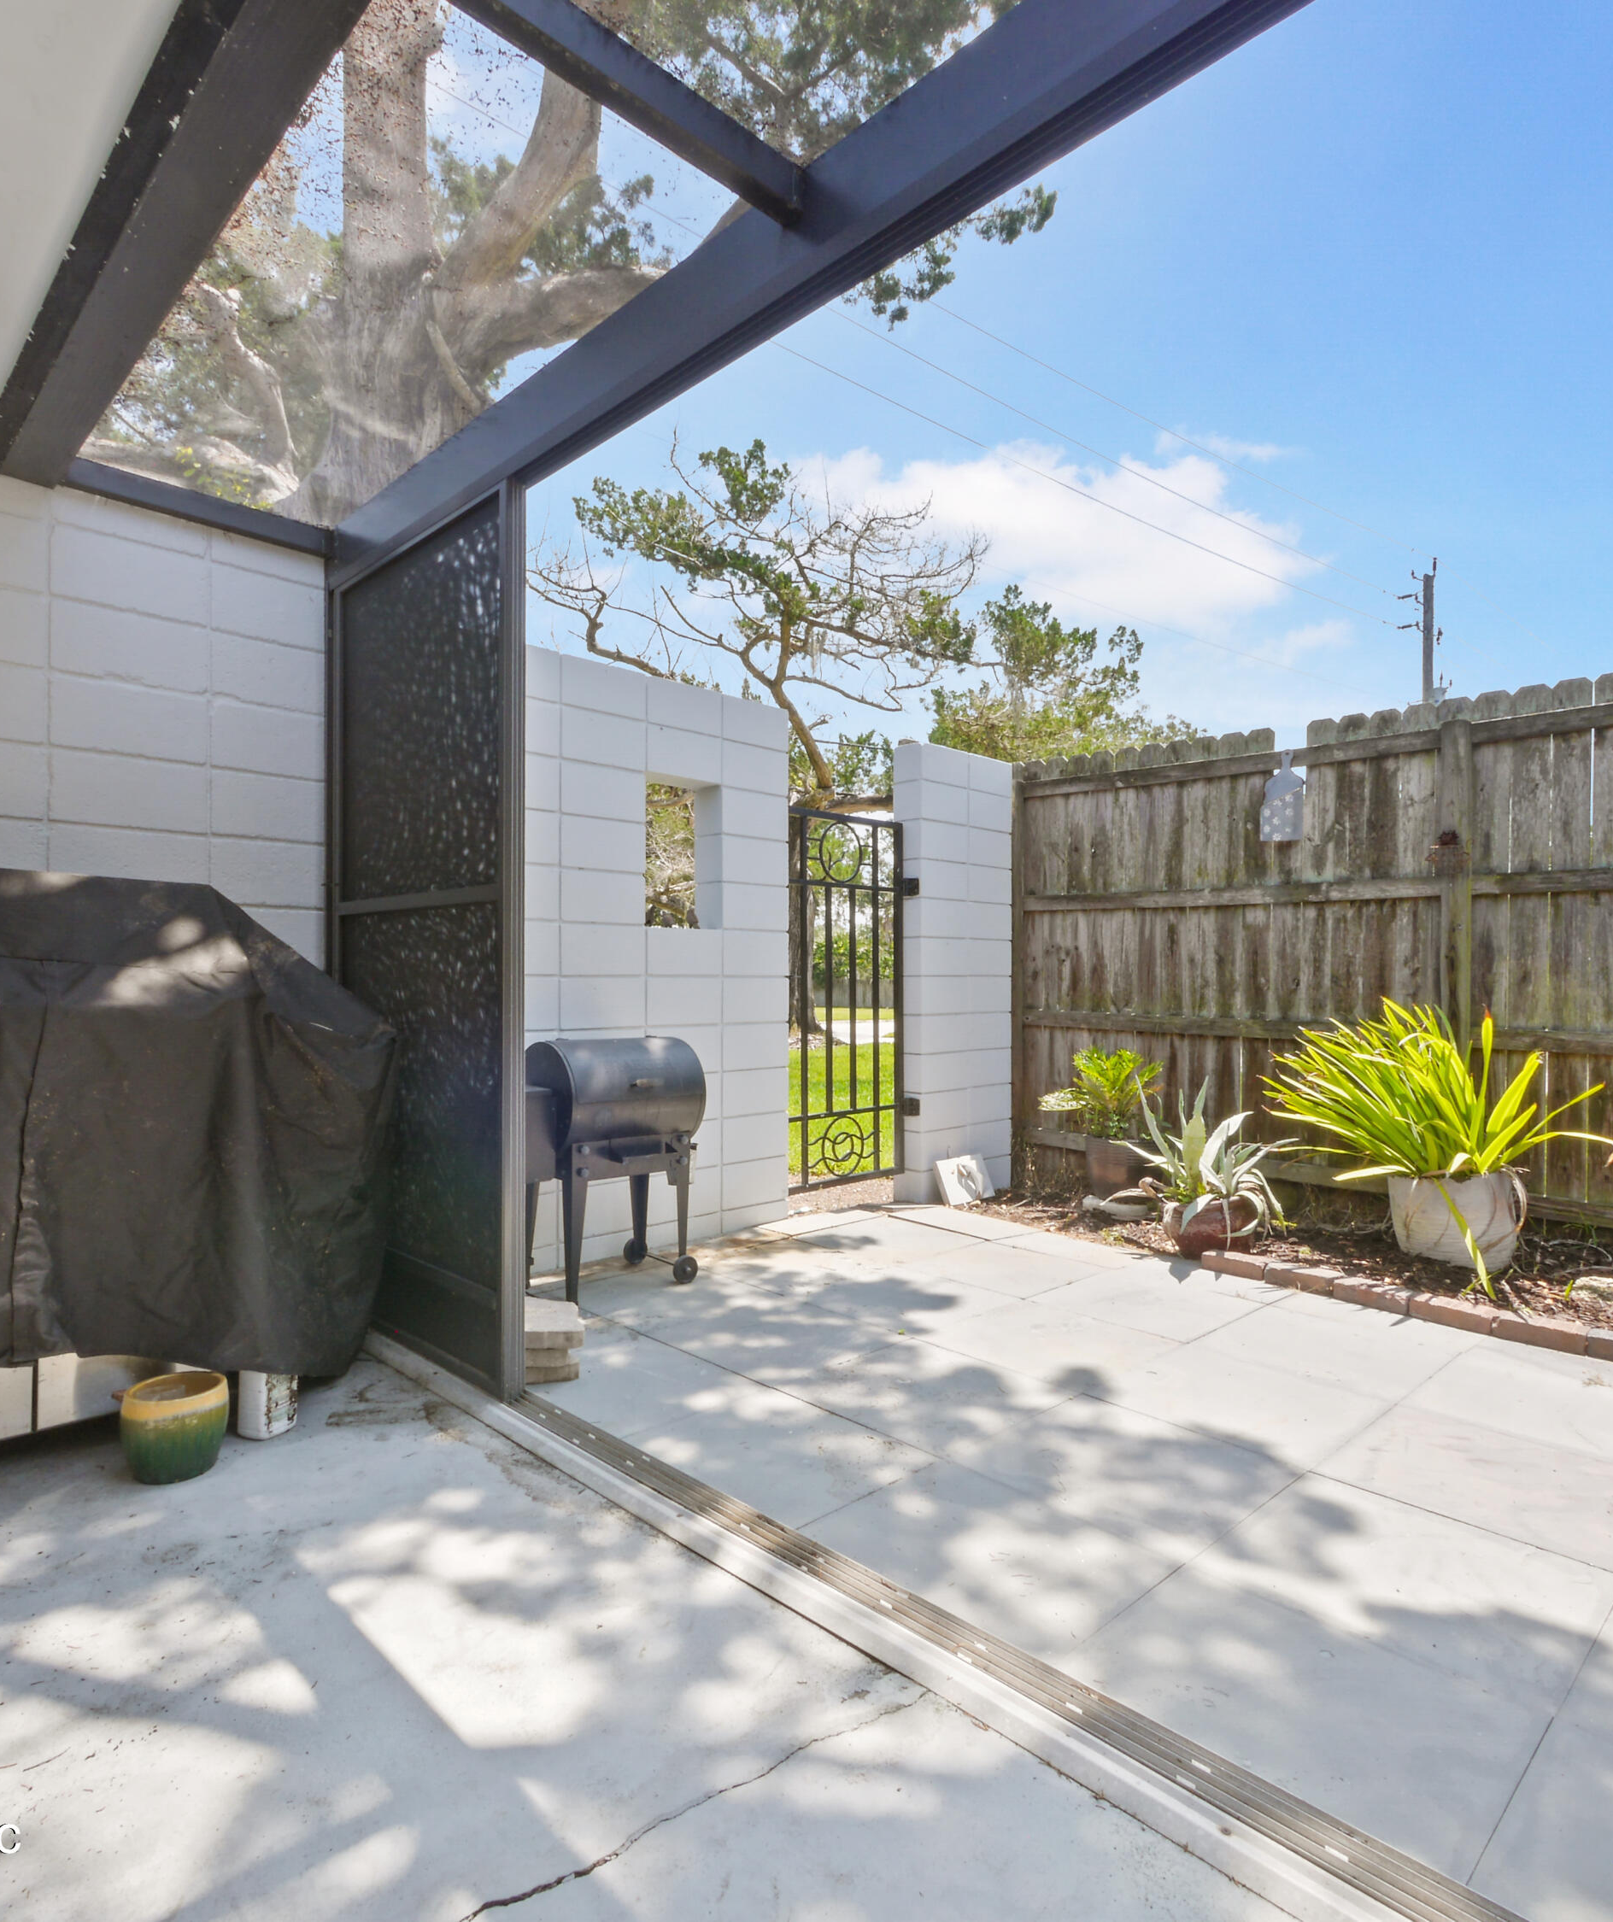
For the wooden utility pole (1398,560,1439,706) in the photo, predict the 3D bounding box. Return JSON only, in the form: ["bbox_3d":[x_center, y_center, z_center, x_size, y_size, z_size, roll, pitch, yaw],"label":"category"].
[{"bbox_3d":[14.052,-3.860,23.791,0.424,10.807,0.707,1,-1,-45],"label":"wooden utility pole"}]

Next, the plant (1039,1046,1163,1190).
[{"bbox_3d":[1.472,0.809,5.120,0.545,0.788,0.586,1,-1,-45],"label":"plant"}]

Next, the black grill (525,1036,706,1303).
[{"bbox_3d":[-0.823,0.707,3.591,0.475,0.909,0.909,-1,-1,45],"label":"black grill"}]

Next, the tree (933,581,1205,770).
[{"bbox_3d":[5.258,-3.123,22.266,5.757,9.292,5.454,0,-1,0],"label":"tree"}]

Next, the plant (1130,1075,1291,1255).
[{"bbox_3d":[1.659,0.822,4.231,0.586,0.697,0.606,1,-1,-45],"label":"plant"}]

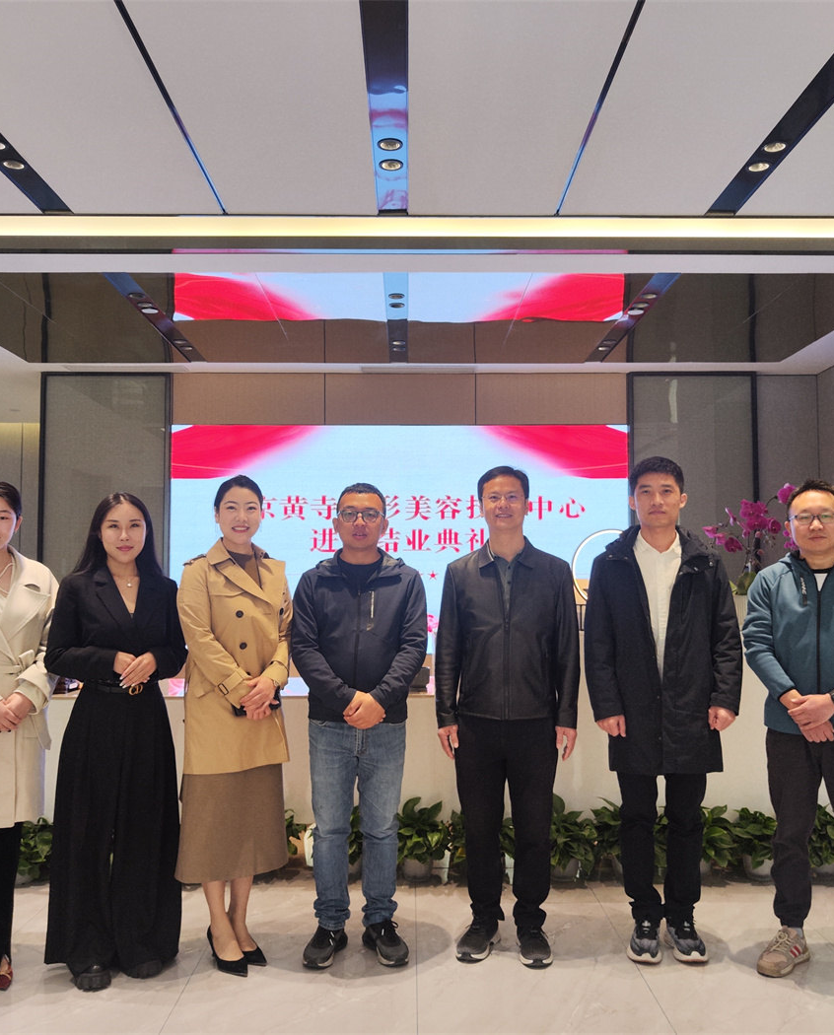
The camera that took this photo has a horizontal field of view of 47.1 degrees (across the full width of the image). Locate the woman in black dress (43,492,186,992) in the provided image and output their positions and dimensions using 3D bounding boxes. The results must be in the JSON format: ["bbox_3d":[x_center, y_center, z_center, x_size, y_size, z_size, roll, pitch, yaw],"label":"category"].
[{"bbox_3d":[-1.043,0.728,3.323,0.490,1.630,0.370,2,-4,-24],"label":"woman in black dress"}]

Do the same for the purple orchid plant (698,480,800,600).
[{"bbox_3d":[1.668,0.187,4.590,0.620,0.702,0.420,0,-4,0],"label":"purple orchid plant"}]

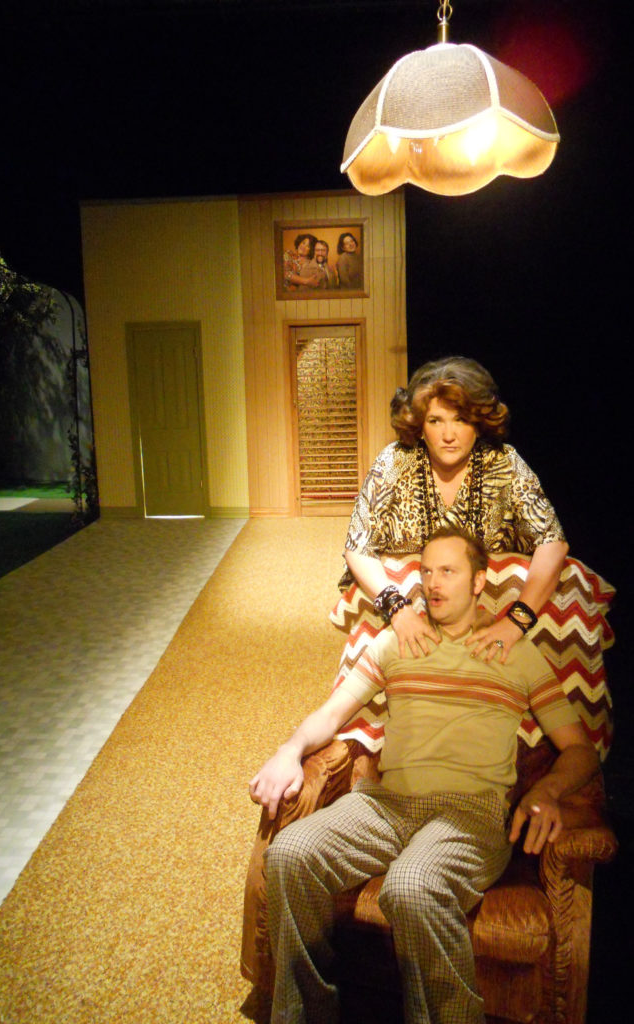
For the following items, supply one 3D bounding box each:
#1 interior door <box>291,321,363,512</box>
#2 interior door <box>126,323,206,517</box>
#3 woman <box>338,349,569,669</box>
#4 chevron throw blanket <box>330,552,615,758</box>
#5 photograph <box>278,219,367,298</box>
[{"bbox_3d":[0.097,-0.922,8.267,0.703,1.977,0.050,-1,10,3],"label":"interior door"},{"bbox_3d":[-1.544,-0.927,8.341,0.710,2.013,0.050,-1,10,3],"label":"interior door"},{"bbox_3d":[0.408,0.303,2.377,0.600,1.500,0.700,0,10,10],"label":"woman"},{"bbox_3d":[0.430,0.400,2.282,0.750,0.560,0.400,1,10,13],"label":"chevron throw blanket"},{"bbox_3d":[0.051,-2.519,7.973,0.940,0.764,0.040,-1,10,3],"label":"photograph"}]

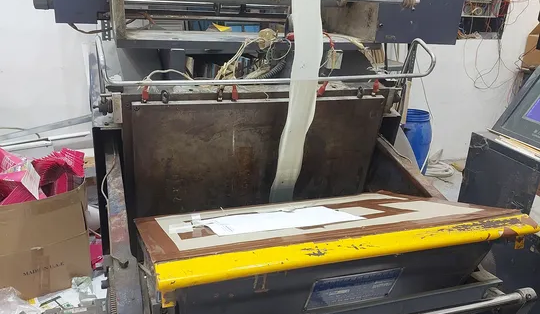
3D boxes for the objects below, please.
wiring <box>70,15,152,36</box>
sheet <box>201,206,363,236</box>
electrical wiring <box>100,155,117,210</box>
[{"bbox_3d":[-0.429,-0.359,1.304,0.214,0.055,0.080,-4,19,-20],"label":"wiring"},{"bbox_3d":[0.018,0.134,1.040,0.300,0.012,0.220,-4,1,-20],"label":"sheet"},{"bbox_3d":[-0.374,0.053,1.110,0.036,0.070,0.200,-4,19,-20],"label":"electrical wiring"}]

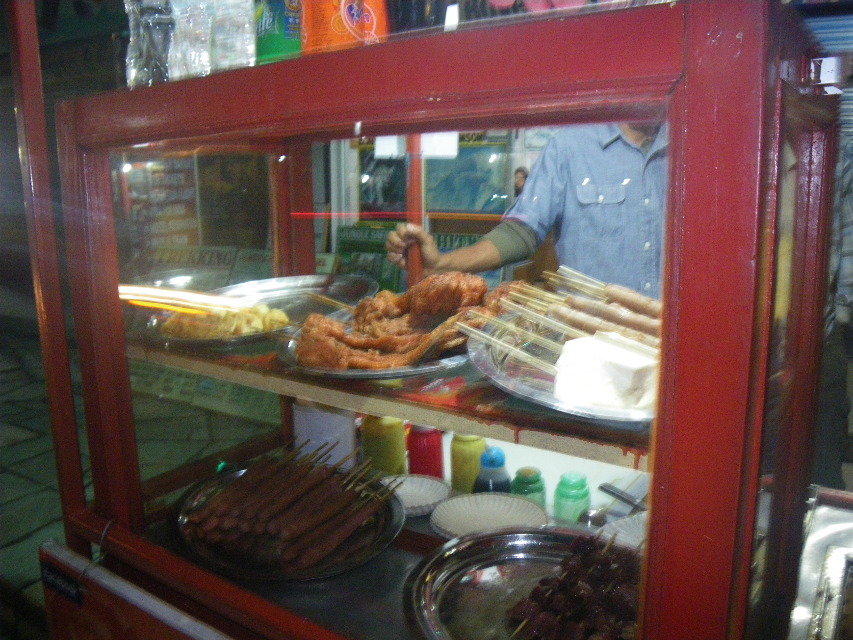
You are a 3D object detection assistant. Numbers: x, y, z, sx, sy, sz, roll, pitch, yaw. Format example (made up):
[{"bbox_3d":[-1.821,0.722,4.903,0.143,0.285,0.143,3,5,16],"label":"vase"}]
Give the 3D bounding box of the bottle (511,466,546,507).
[{"bbox_3d":[0.166,0.274,1.105,0.058,0.075,0.058,-1,10,0],"label":"bottle"}]

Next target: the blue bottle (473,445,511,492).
[{"bbox_3d":[0.109,0.255,1.146,0.062,0.100,0.062,-1,10,0],"label":"blue bottle"}]

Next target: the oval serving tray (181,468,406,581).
[{"bbox_3d":[-0.233,0.344,1.164,0.391,0.039,0.391,2,12,0],"label":"oval serving tray"}]

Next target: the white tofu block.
[{"bbox_3d":[0.206,0.054,0.734,0.097,0.058,0.112,-10,14,-41],"label":"white tofu block"}]

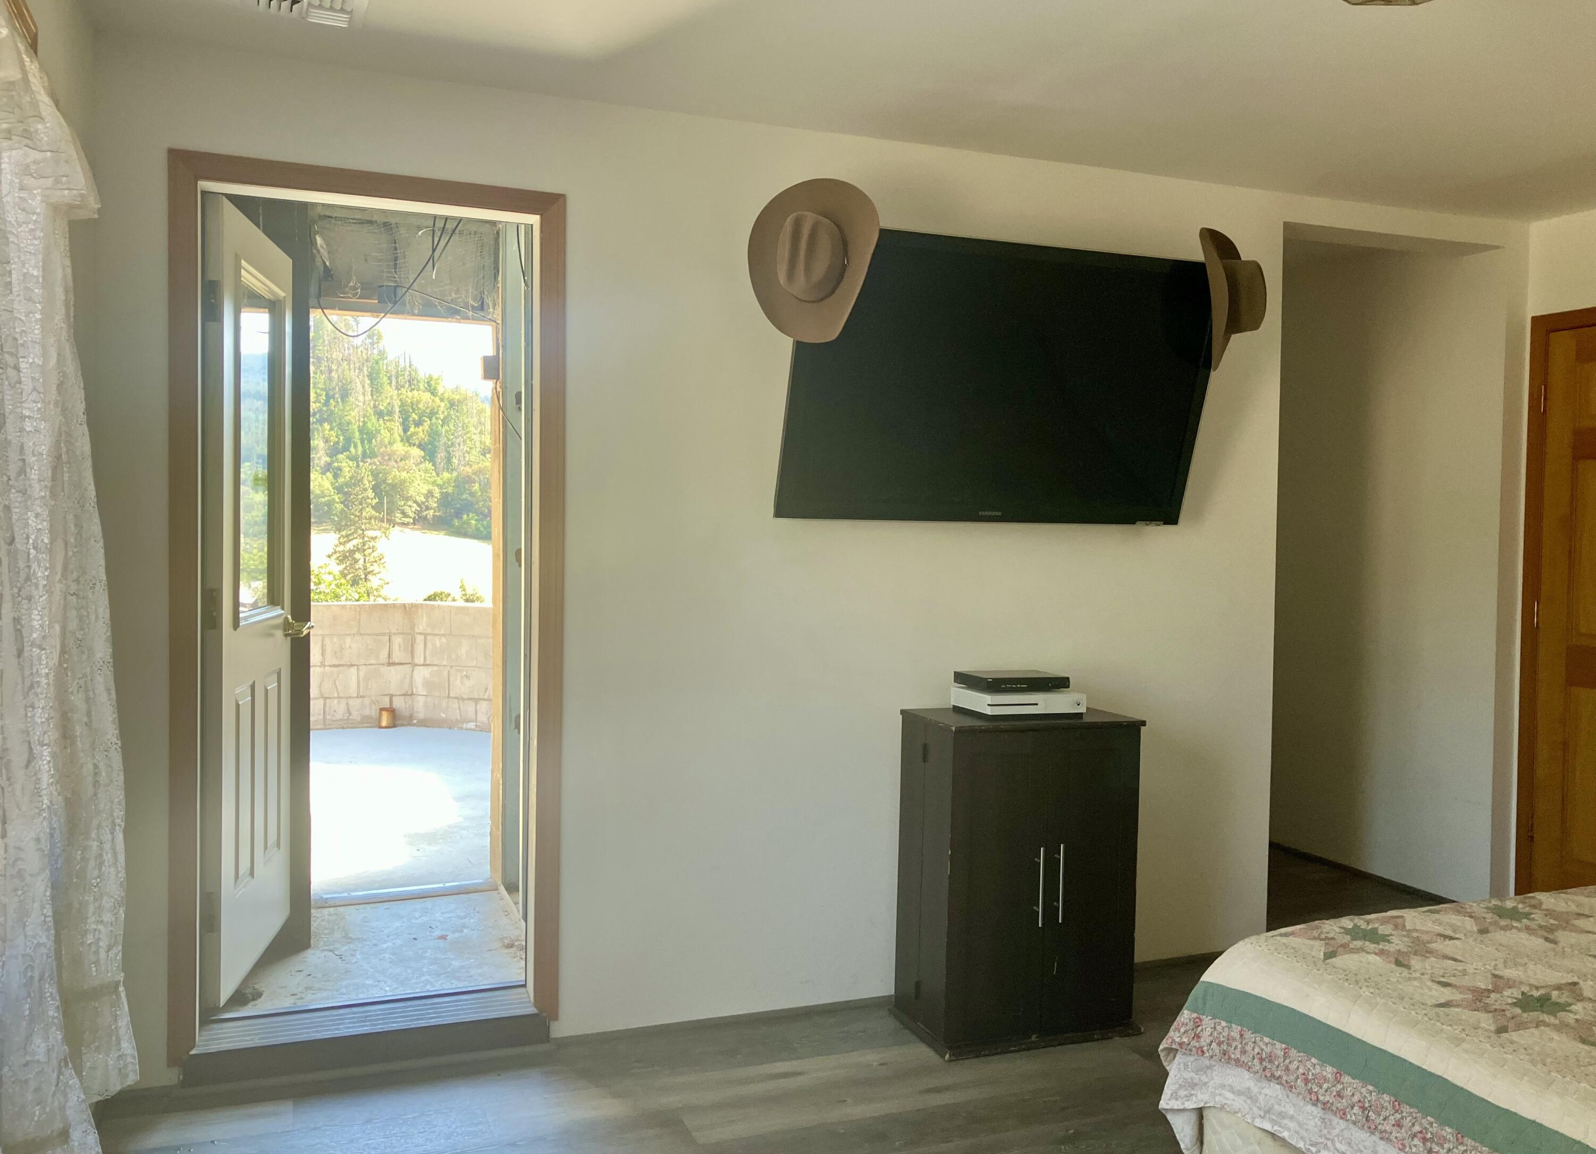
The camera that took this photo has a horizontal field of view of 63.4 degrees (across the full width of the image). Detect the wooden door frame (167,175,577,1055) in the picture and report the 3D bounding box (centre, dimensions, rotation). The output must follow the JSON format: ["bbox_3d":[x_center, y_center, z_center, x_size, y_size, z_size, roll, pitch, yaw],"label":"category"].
[{"bbox_3d":[-1.063,0.100,3.232,0.916,2.166,0.170,0,2,-21],"label":"wooden door frame"}]

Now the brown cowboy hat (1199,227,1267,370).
[{"bbox_3d":[1.208,-0.774,3.595,0.160,0.385,0.320,-5,5,26],"label":"brown cowboy hat"}]

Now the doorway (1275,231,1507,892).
[{"bbox_3d":[1.940,0.045,4.385,0.946,2.356,0.180,0,2,-21],"label":"doorway"}]

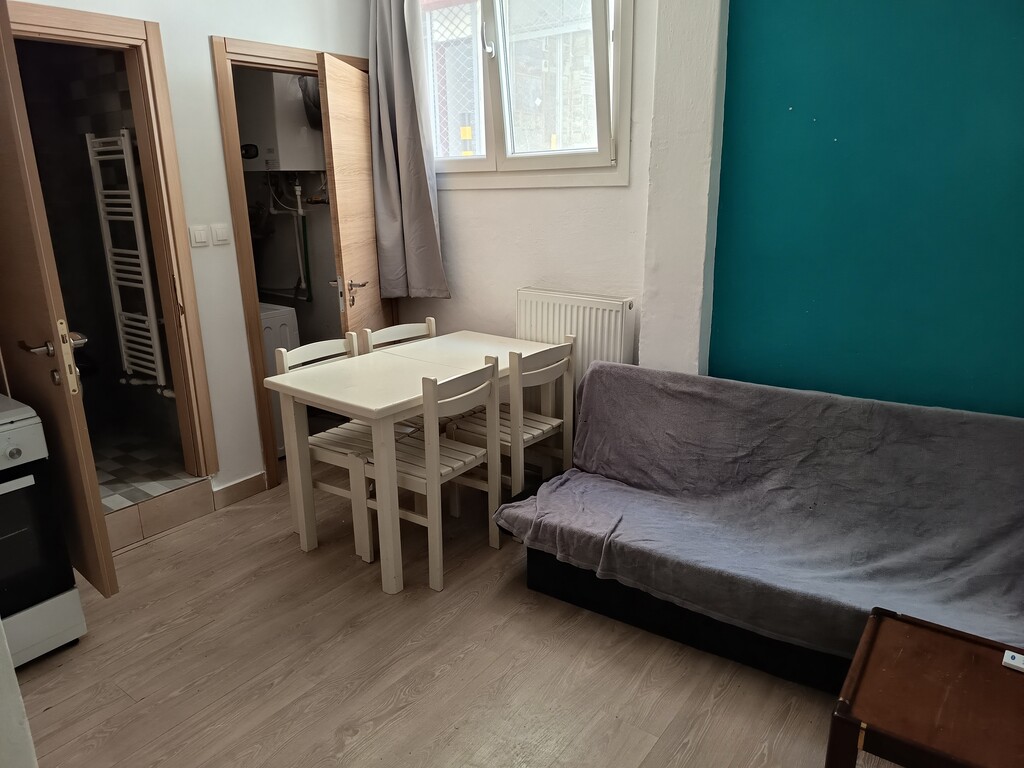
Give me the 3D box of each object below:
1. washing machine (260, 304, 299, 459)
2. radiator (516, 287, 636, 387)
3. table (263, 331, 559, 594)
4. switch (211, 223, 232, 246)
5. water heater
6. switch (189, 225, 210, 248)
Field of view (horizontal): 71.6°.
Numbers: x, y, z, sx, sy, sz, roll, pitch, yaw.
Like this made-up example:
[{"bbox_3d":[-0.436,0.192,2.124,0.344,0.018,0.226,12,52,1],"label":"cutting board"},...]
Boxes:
[{"bbox_3d":[-1.587,-0.002,4.008,0.600,0.840,0.550,12,20,37],"label":"washing machine"},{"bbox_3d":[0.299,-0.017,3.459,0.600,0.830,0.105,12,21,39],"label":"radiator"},{"bbox_3d":[-0.352,0.270,3.151,0.643,0.755,1.178,11,20,37],"label":"table"},{"bbox_3d":[-1.306,-0.671,3.193,0.012,0.086,0.083,12,20,37],"label":"switch"},{"bbox_3d":[-1.354,-1.613,4.122,0.430,0.720,0.350,12,20,37],"label":"water heater"},{"bbox_3d":[-1.369,-0.646,3.116,0.012,0.086,0.083,12,20,37],"label":"switch"}]

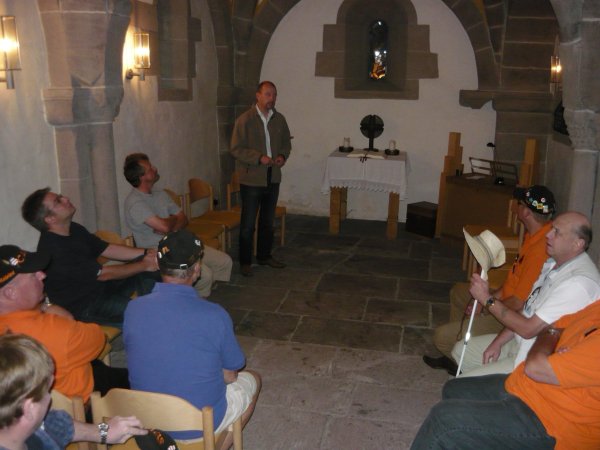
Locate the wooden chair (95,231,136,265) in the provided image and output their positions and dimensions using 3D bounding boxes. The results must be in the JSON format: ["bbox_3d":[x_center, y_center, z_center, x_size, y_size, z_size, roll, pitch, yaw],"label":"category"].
[{"bbox_3d":[-1.051,0.439,3.815,0.530,0.830,0.500,4,14,13],"label":"wooden chair"}]

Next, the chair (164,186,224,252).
[{"bbox_3d":[-1.011,0.072,5.310,0.530,0.830,0.500,4,14,15],"label":"chair"}]

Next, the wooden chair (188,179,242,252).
[{"bbox_3d":[-0.841,-0.053,5.825,0.530,0.830,0.500,7,15,25],"label":"wooden chair"}]

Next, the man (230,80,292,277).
[{"bbox_3d":[-0.367,-0.429,5.383,0.540,1.780,0.380,-9,17,-34],"label":"man"}]

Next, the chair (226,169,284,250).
[{"bbox_3d":[-0.491,-0.153,6.244,0.530,0.830,0.500,10,17,34],"label":"chair"}]

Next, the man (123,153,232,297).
[{"bbox_3d":[-0.890,0.127,4.232,0.760,1.240,0.540,5,14,17],"label":"man"}]

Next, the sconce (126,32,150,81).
[{"bbox_3d":[-1.312,-1.369,4.647,0.170,0.370,0.120,3,14,12],"label":"sconce"}]

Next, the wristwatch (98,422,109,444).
[{"bbox_3d":[-0.653,0.693,1.900,0.037,0.050,0.060,-4,14,-17],"label":"wristwatch"}]

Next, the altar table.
[{"bbox_3d":[0.819,-0.387,7.020,0.920,0.935,0.880,4,14,15],"label":"altar table"}]

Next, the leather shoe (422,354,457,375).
[{"bbox_3d":[0.915,0.881,3.615,0.285,0.105,0.100,8,16,28],"label":"leather shoe"}]

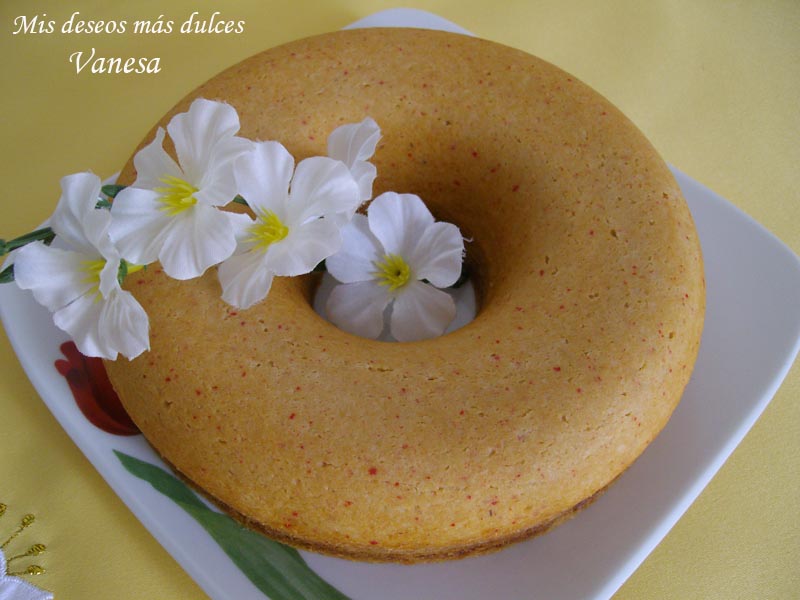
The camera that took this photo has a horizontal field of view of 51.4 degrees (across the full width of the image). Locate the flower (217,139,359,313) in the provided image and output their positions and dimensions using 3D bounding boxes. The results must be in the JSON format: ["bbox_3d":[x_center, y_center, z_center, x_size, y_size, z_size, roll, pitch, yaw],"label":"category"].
[{"bbox_3d":[-0.038,-0.026,0.302,0.056,0.022,0.058,8,91,24],"label":"flower"}]

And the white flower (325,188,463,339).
[{"bbox_3d":[0.000,-0.012,0.334,0.055,0.022,0.057,3,84,16],"label":"white flower"}]

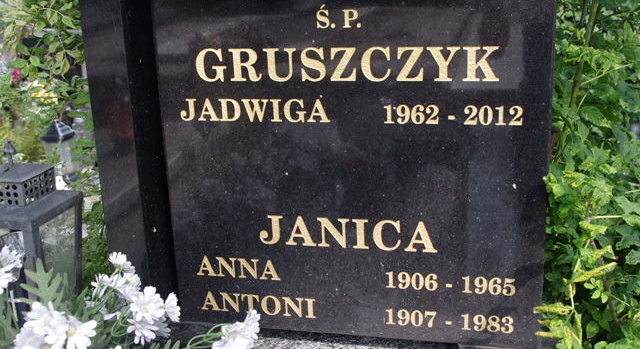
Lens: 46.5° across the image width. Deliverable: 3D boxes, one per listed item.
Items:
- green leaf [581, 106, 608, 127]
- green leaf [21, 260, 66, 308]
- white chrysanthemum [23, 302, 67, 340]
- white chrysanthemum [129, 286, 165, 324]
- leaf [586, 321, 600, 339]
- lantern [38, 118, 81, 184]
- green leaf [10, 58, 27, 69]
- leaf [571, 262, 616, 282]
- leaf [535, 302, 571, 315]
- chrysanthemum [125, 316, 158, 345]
[{"bbox_3d":[0.471,-0.099,1.280,0.054,0.025,0.014,34,-14,17],"label":"green leaf"},{"bbox_3d":[-0.382,0.152,1.030,0.060,0.070,0.020,-3,-24,-4],"label":"green leaf"},{"bbox_3d":[-0.376,0.201,1.020,0.052,0.050,0.030,-1,-21,3],"label":"white chrysanthemum"},{"bbox_3d":[-0.256,0.193,1.100,0.053,0.053,0.030,-1,-18,3],"label":"white chrysanthemum"},{"bbox_3d":[0.484,0.274,1.320,0.025,0.032,0.012,2,-23,13],"label":"leaf"},{"bbox_3d":[-0.905,-0.084,2.600,0.092,0.210,0.092,3,20,19],"label":"lantern"},{"bbox_3d":[-0.647,-0.238,1.600,0.036,0.021,0.014,-4,-23,-8],"label":"green leaf"},{"bbox_3d":[0.403,0.145,1.100,0.071,0.020,0.020,-21,-13,1],"label":"leaf"},{"bbox_3d":[0.343,0.198,1.100,0.054,0.018,0.018,3,-11,7],"label":"leaf"},{"bbox_3d":[-0.262,0.230,1.100,0.045,0.042,0.030,2,-26,14],"label":"chrysanthemum"}]

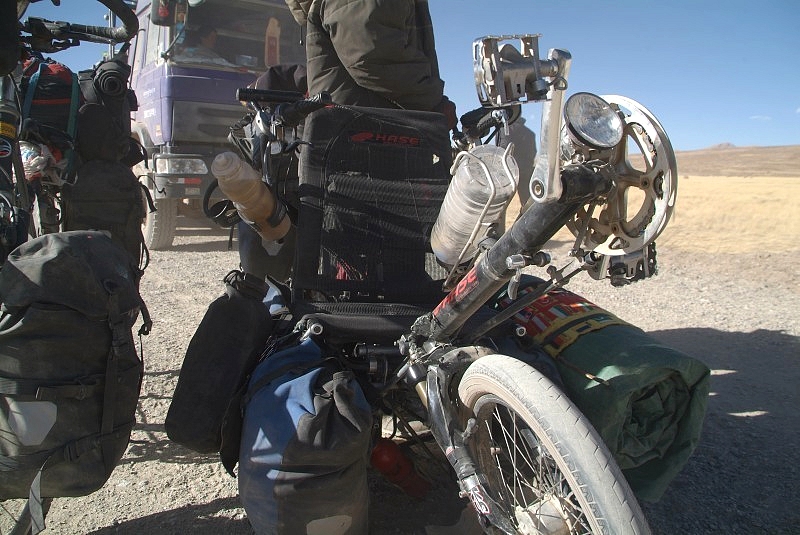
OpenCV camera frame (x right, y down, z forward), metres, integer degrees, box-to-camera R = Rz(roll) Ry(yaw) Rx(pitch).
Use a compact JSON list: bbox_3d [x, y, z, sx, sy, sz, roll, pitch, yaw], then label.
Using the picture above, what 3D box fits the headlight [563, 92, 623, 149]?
[{"bbox_3d":[0.227,-0.168,0.751,0.081,0.081,0.058,-4,-21,-21],"label":"headlight"}]

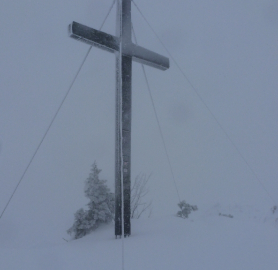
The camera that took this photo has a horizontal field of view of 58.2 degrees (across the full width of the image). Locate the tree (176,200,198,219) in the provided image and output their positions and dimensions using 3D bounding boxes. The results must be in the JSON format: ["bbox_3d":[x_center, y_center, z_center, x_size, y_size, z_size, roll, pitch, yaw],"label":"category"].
[{"bbox_3d":[1.503,2.358,7.900,0.680,0.560,0.580,0,-8,0],"label":"tree"}]

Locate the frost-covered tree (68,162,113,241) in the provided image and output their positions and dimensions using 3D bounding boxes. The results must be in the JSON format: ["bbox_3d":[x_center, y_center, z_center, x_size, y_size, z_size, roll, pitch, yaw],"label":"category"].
[{"bbox_3d":[-1.275,1.745,6.700,1.280,2.000,1.200,0,-8,0],"label":"frost-covered tree"}]

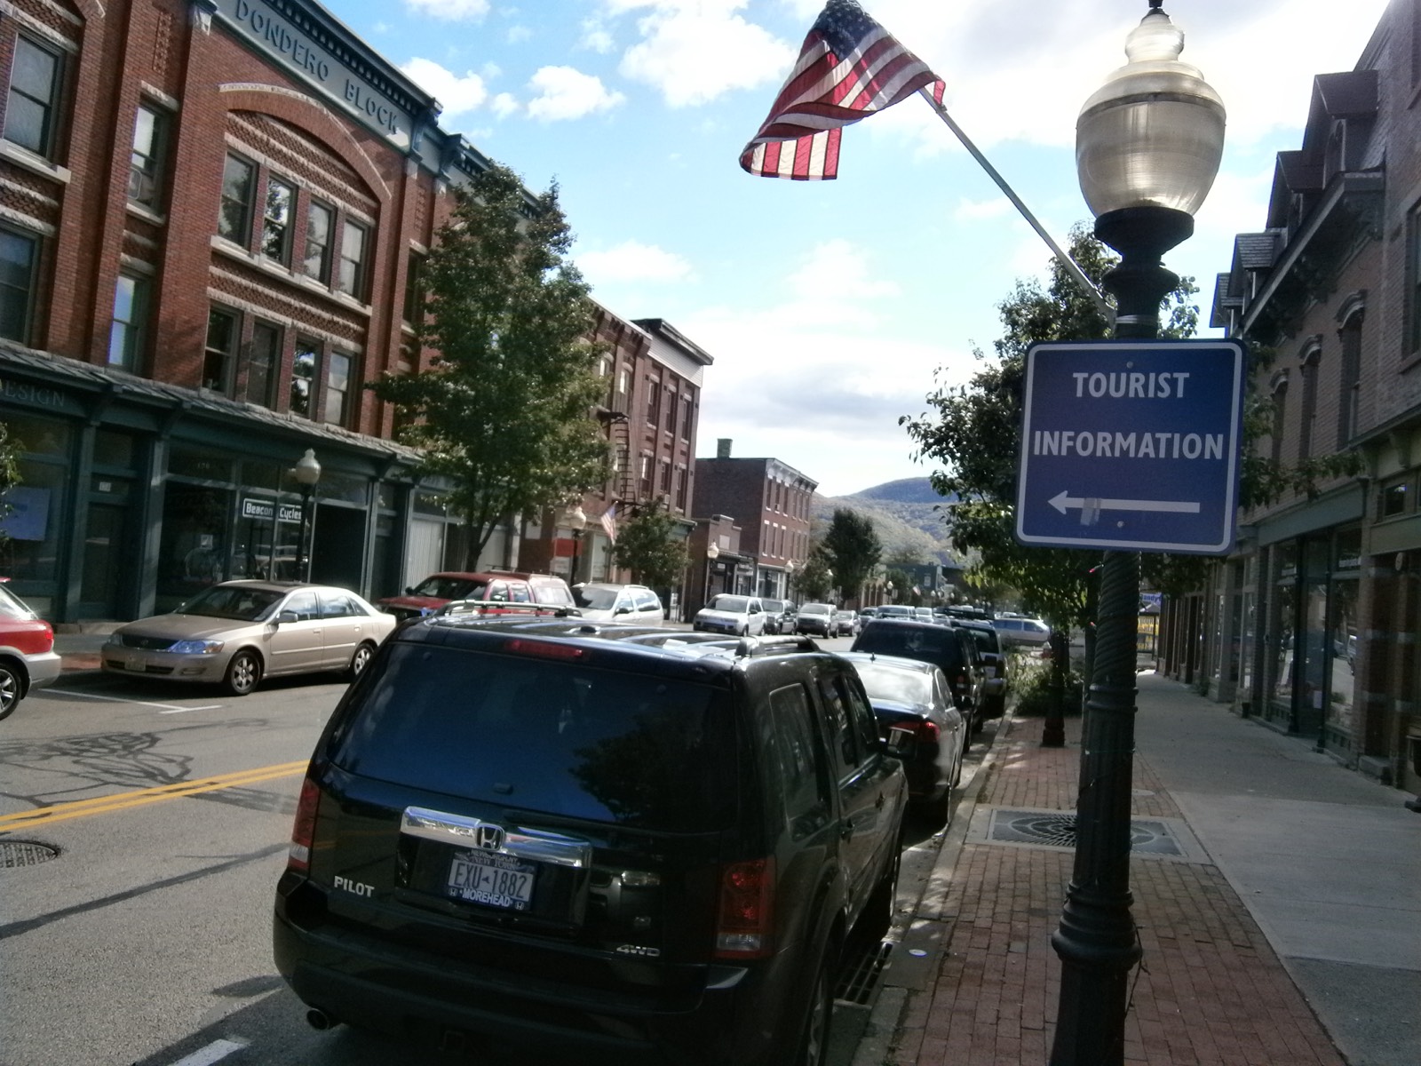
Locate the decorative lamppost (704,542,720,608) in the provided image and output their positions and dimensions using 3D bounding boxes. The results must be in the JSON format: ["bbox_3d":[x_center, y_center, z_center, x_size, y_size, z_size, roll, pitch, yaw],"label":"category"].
[{"bbox_3d":[-0.015,2.174,42.640,0.480,3.790,0.480,4,-3,18],"label":"decorative lamppost"}]

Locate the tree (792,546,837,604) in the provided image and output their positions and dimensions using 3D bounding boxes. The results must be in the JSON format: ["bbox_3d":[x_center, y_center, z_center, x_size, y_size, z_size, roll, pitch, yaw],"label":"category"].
[{"bbox_3d":[5.991,3.301,62.214,2.700,4.650,2.700,4,-3,18],"label":"tree"}]

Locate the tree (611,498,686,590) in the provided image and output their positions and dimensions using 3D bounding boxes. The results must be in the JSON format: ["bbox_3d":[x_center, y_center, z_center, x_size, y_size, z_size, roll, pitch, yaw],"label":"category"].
[{"bbox_3d":[-2.082,1.198,36.398,2.900,4.700,2.900,4,-3,18],"label":"tree"}]

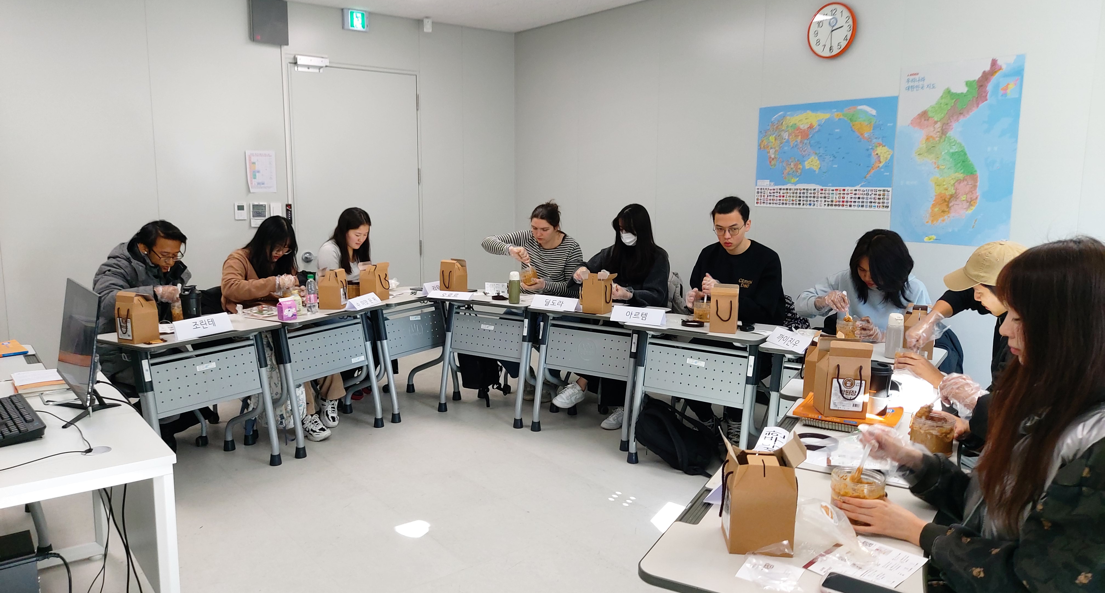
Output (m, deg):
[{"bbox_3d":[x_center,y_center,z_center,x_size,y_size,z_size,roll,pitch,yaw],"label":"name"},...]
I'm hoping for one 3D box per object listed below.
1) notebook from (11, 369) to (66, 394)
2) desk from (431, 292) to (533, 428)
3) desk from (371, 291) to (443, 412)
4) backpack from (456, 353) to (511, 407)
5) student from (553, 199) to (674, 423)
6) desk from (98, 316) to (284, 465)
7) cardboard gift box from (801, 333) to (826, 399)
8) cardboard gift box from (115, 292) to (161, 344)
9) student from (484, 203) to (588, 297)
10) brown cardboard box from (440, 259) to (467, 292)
[{"bbox_3d":[-1.866,0.305,2.933,0.180,0.035,0.205,-6,10,-37],"label":"notebook"},{"bbox_3d":[-0.325,0.375,5.150,0.731,0.745,0.505,5,10,32],"label":"desk"},{"bbox_3d":[-0.989,0.344,5.183,0.505,0.734,0.735,5,10,30],"label":"desk"},{"bbox_3d":[-0.461,0.356,5.178,0.200,0.460,0.270,-2,9,-15],"label":"backpack"},{"bbox_3d":[0.400,0.095,4.954,0.560,1.315,0.700,6,10,34],"label":"student"},{"bbox_3d":[-1.812,0.532,4.018,0.505,0.745,0.731,6,10,33],"label":"desk"},{"bbox_3d":[0.911,0.227,2.686,0.135,0.215,0.120,3,8,18],"label":"cardboard gift box"},{"bbox_3d":[-1.879,0.093,3.607,0.120,0.215,0.130,4,9,25],"label":"cardboard gift box"},{"bbox_3d":[-0.128,0.035,5.349,0.620,1.310,0.640,5,10,29],"label":"student"},{"bbox_3d":[-0.650,-0.140,5.245,0.125,0.210,0.125,7,10,36],"label":"brown cardboard box"}]

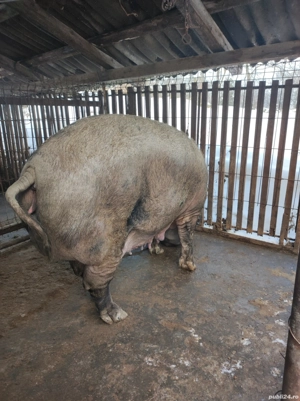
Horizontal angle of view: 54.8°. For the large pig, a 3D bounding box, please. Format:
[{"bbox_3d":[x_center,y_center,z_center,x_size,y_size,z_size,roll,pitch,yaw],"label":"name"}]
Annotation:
[{"bbox_3d":[-0.030,0.002,1.743,0.600,0.990,1.470,13,22,39],"label":"large pig"}]

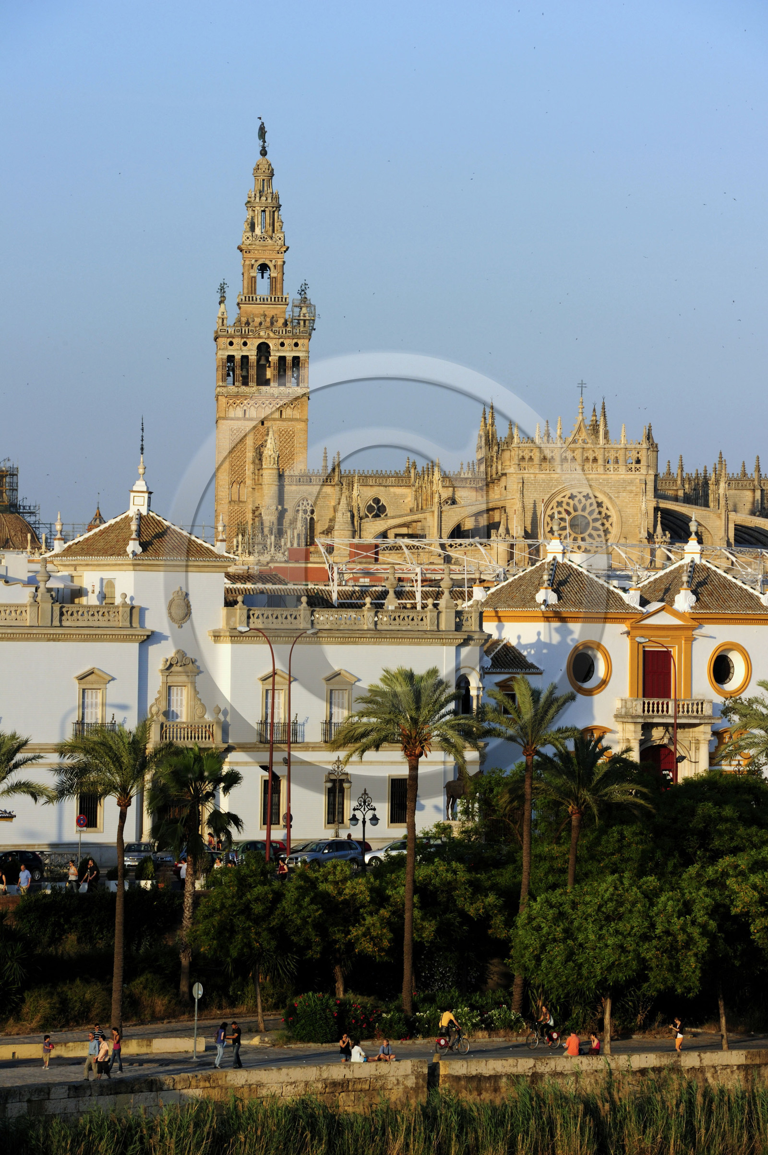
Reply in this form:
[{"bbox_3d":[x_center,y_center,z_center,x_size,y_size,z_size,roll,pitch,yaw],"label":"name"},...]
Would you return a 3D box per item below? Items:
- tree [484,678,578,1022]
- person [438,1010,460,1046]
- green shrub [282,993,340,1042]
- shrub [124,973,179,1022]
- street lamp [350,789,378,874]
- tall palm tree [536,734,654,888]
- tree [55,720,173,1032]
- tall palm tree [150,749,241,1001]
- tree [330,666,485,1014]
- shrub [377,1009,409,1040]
[{"bbox_3d":[5.931,10.979,243.000,4.300,13.860,4.300,1,-1,0],"label":"tree"},{"bbox_3d":[2.560,17.436,229.000,0.780,1.550,0.520,2,-2,-42],"label":"person"},{"bbox_3d":[-2.950,17.892,241.000,2.350,1.950,2.200,0,-2,0],"label":"green shrub"},{"bbox_3d":[-9.691,17.492,247.000,2.300,2.000,2.100,0,-2,0],"label":"shrub"},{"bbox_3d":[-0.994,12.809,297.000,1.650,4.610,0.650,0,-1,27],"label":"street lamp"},{"bbox_3d":[9.334,11.948,264.000,5.200,10.000,5.200,0,-2,0],"label":"tall palm tree"},{"bbox_3d":[-10.658,11.943,234.000,4.700,12.500,4.700,0,-2,0],"label":"tree"},{"bbox_3d":[-7.660,12.026,241.000,3.900,10.520,3.800,1,-1,0],"label":"tall palm tree"},{"bbox_3d":[0.931,10.661,240.000,6.300,14.200,6.200,1,-1,0],"label":"tree"},{"bbox_3d":[0.386,18.242,242.000,1.350,1.300,1.350,0,-2,0],"label":"shrub"}]

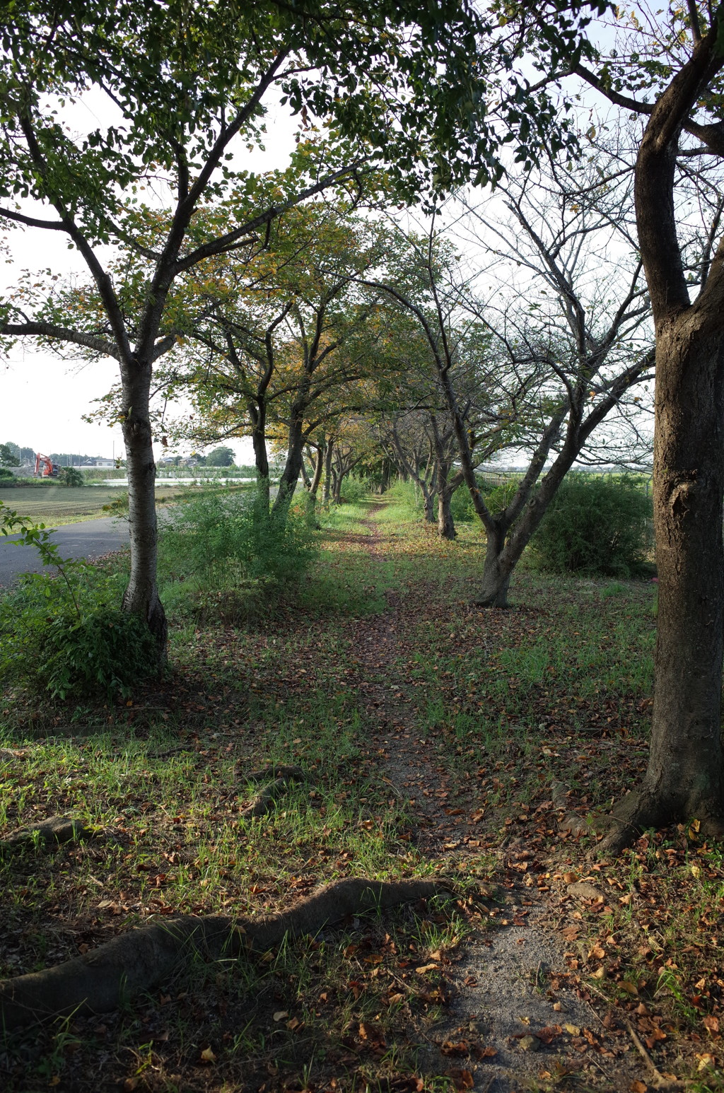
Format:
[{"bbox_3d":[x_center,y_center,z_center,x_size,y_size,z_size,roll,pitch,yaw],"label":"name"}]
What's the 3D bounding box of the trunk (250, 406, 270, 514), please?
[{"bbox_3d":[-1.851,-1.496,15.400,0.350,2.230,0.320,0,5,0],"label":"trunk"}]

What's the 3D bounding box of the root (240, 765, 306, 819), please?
[{"bbox_3d":[-0.421,1.152,3.996,0.320,0.100,0.460,0,5,0],"label":"root"}]

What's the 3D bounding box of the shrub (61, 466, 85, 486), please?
[{"bbox_3d":[-27.324,-6.644,80.000,2.200,1.950,2.100,0,5,0],"label":"shrub"}]

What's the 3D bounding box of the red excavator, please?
[{"bbox_3d":[-63.480,-16.242,171.233,2.600,5.234,6.200,2,5,17],"label":"red excavator"}]

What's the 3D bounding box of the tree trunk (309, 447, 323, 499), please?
[{"bbox_3d":[-1.206,-1.827,22.000,0.360,1.550,0.320,0,5,0],"label":"tree trunk"}]

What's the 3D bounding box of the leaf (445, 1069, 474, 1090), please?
[{"bbox_3d":[0.237,1.304,2.075,0.072,0.025,0.052,0,5,0],"label":"leaf"}]

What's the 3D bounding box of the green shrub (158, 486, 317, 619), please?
[{"bbox_3d":[-1.497,-0.059,10.238,1.950,1.380,1.900,0,5,0],"label":"green shrub"}]

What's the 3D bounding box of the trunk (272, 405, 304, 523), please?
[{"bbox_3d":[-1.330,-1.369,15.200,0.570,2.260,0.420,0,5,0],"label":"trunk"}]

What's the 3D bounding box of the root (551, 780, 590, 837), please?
[{"bbox_3d":[0.898,1.146,3.666,0.170,0.090,0.520,0,5,5],"label":"root"}]

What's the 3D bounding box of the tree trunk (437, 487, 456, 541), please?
[{"bbox_3d":[1.847,-0.698,18.543,0.420,1.121,0.400,0,5,0],"label":"tree trunk"}]

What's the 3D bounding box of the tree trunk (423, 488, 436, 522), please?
[{"bbox_3d":[1.955,-1.201,24.600,0.360,1.020,0.340,0,5,0],"label":"tree trunk"}]

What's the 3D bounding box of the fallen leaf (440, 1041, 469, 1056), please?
[{"bbox_3d":[0.239,1.297,2.191,0.076,0.022,0.042,0,5,0],"label":"fallen leaf"}]

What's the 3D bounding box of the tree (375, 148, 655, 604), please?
[{"bbox_3d":[1.818,-1.860,9.591,3.337,5.094,3.500,0,5,0],"label":"tree"}]

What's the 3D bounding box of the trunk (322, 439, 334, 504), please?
[{"bbox_3d":[-1.348,-2.895,33.497,0.420,2.654,0.380,0,5,0],"label":"trunk"}]

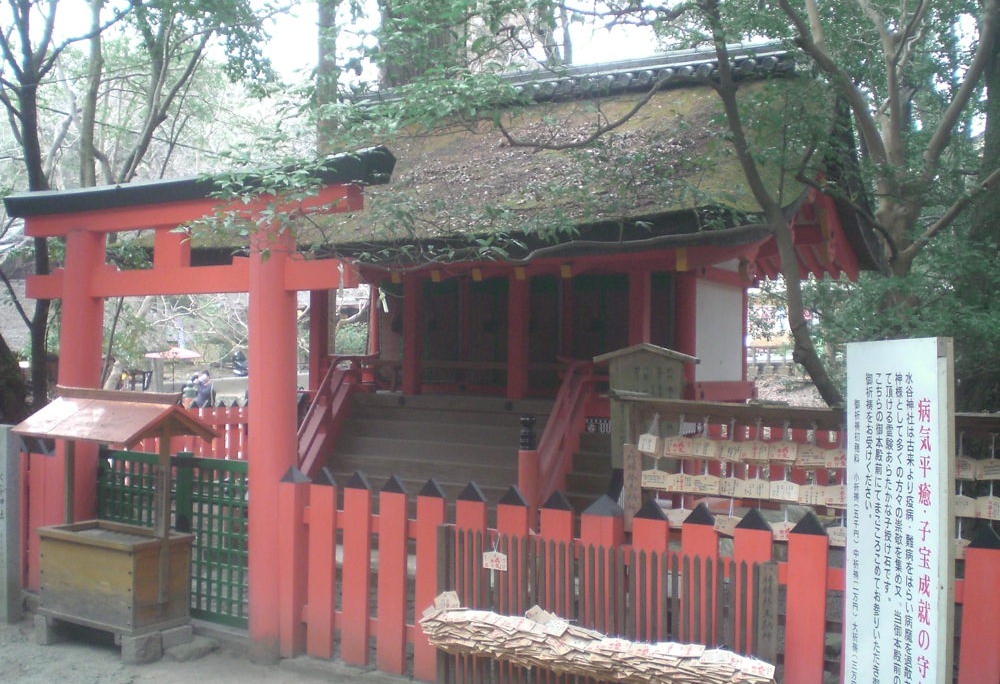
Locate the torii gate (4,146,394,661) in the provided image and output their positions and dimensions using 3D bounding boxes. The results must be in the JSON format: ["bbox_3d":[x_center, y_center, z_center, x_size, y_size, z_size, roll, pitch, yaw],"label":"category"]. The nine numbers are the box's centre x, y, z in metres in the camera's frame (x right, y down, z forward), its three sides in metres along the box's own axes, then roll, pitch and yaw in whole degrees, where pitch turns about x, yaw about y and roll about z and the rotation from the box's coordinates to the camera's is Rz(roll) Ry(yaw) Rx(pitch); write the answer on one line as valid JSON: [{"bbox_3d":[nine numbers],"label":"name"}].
[{"bbox_3d":[-1.900,0.347,6.376,3.097,2.684,0.268,0,-1,33],"label":"torii gate"}]

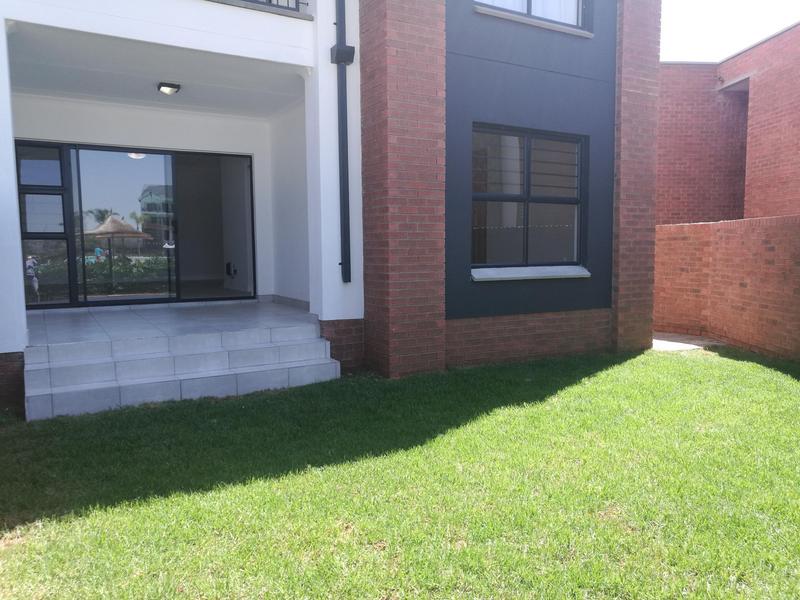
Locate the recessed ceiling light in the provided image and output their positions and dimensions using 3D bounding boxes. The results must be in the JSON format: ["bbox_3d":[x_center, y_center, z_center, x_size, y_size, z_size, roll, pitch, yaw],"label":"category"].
[{"bbox_3d":[-2.677,-2.427,7.232,0.225,0.100,0.215,-3,6,-30],"label":"recessed ceiling light"}]

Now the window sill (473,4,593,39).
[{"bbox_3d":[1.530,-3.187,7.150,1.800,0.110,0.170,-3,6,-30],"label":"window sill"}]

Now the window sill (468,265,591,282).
[{"bbox_3d":[1.563,-0.316,7.408,1.810,0.125,0.170,-3,6,-30],"label":"window sill"}]

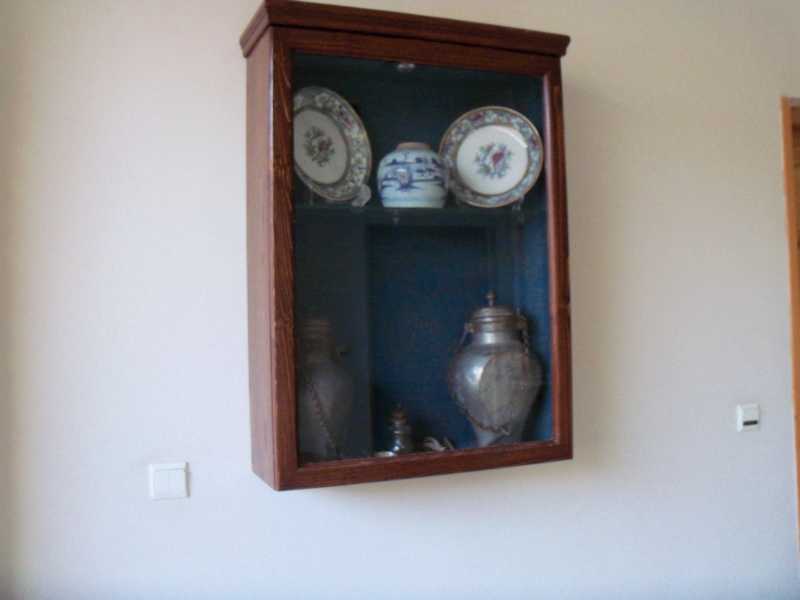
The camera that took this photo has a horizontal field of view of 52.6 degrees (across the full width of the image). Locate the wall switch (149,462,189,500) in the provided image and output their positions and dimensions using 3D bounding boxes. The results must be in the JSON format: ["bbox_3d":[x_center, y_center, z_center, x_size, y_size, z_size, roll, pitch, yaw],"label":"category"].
[{"bbox_3d":[-0.527,0.415,1.848,0.081,0.081,0.012,-1,-1,-22],"label":"wall switch"}]

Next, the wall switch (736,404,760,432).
[{"bbox_3d":[1.075,0.365,2.487,0.081,0.082,0.013,-1,-1,-22],"label":"wall switch"}]

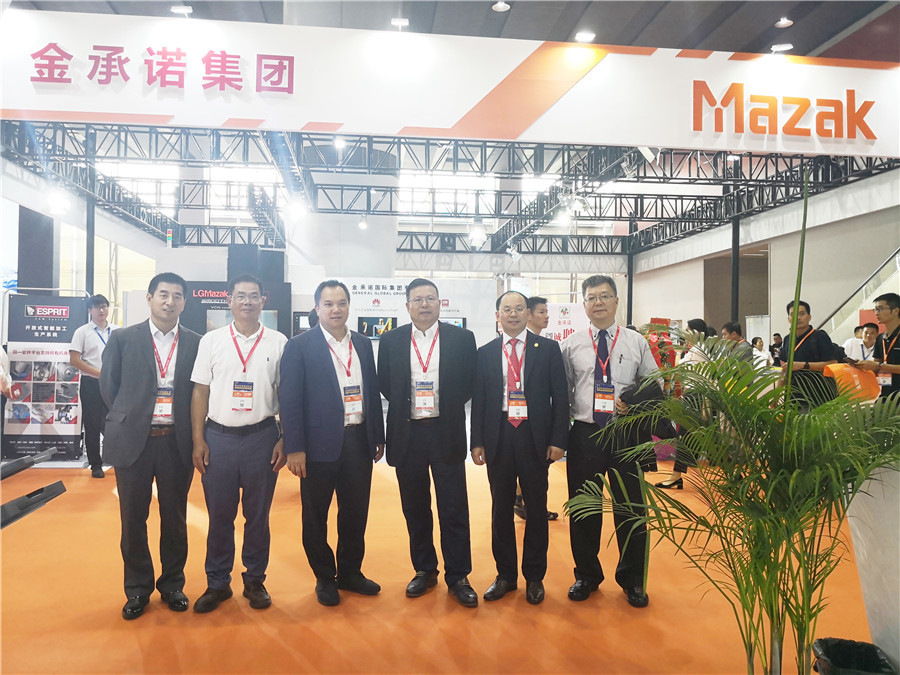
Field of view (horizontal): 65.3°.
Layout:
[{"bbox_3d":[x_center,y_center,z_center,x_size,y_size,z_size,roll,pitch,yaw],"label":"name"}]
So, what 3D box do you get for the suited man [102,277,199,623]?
[{"bbox_3d":[-1.579,0.519,3.700,0.510,1.720,0.360,1,-1,-30],"label":"suited man"}]

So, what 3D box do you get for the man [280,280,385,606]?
[{"bbox_3d":[-0.641,0.538,3.830,0.530,1.700,0.370,1,-1,-25],"label":"man"}]

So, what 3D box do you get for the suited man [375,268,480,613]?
[{"bbox_3d":[-0.123,0.537,3.830,0.550,1.710,0.360,0,-1,-3],"label":"suited man"}]

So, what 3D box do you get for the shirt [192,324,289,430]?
[{"bbox_3d":[-1.119,0.199,3.730,0.500,0.560,0.280,1,-1,-20],"label":"shirt"}]

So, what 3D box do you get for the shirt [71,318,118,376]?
[{"bbox_3d":[-3.480,0.119,6.950,0.500,0.570,0.280,1,-1,-38],"label":"shirt"}]

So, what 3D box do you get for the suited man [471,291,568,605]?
[{"bbox_3d":[0.380,0.572,3.840,0.530,1.650,0.340,0,-1,8],"label":"suited man"}]

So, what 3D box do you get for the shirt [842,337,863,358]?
[{"bbox_3d":[4.948,0.311,8.400,0.480,0.600,0.280,1,-1,-25],"label":"shirt"}]

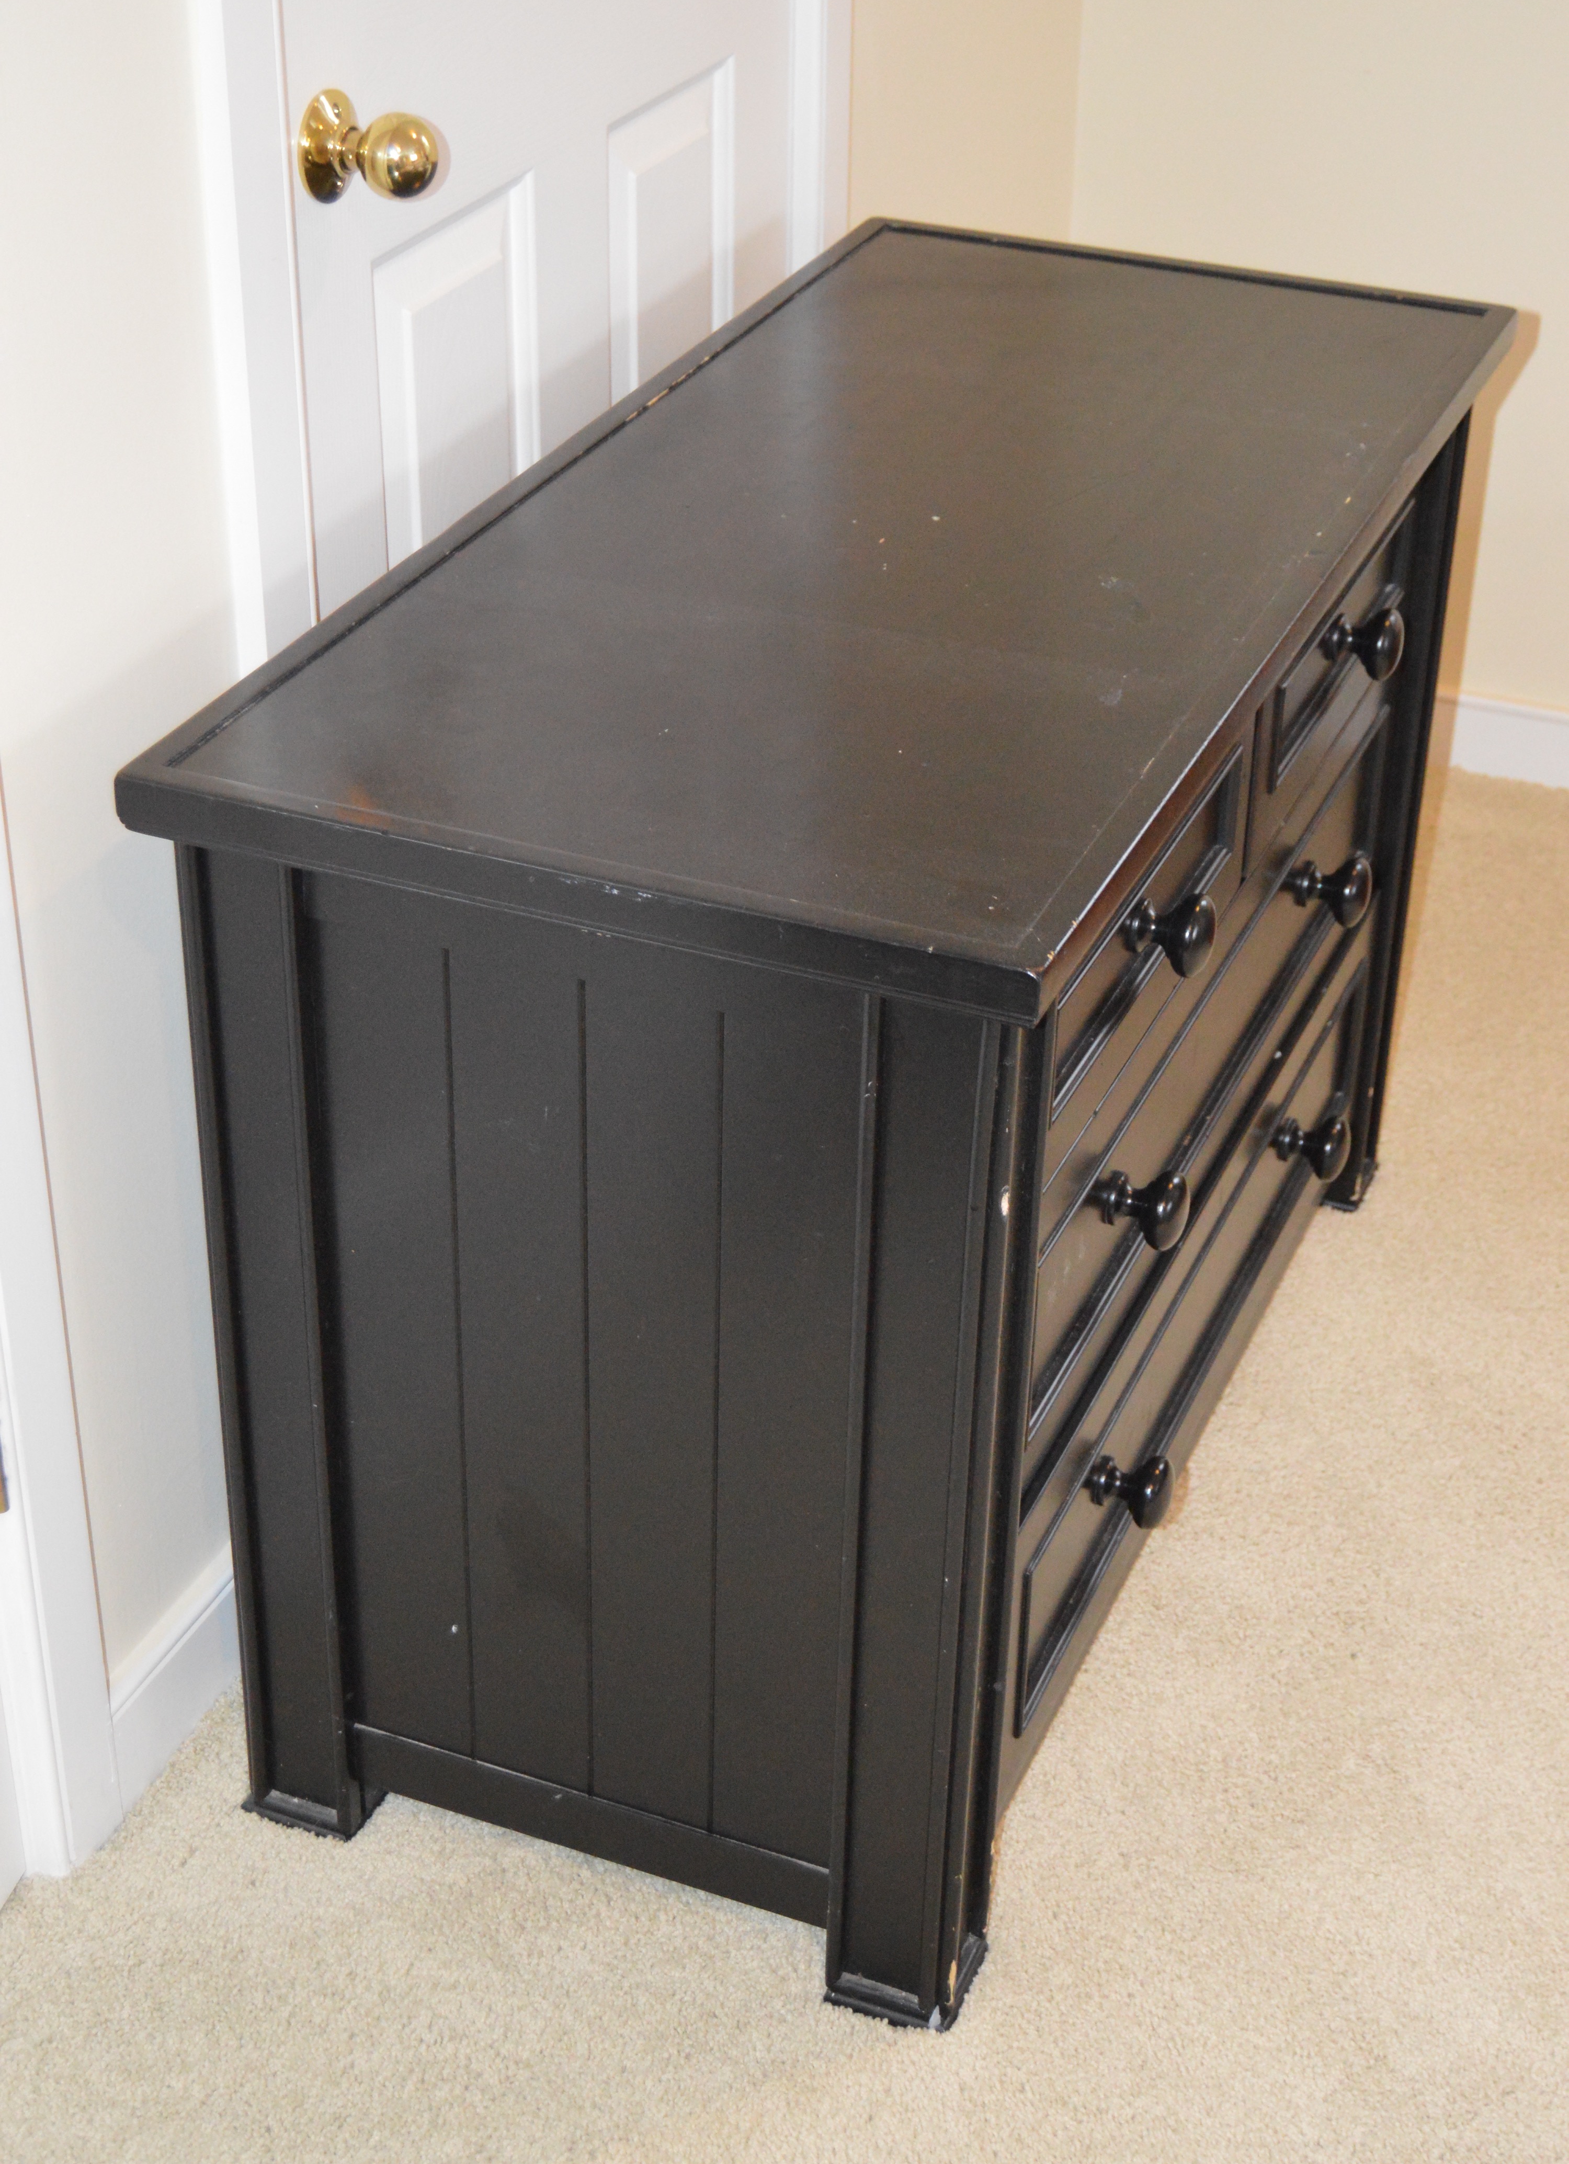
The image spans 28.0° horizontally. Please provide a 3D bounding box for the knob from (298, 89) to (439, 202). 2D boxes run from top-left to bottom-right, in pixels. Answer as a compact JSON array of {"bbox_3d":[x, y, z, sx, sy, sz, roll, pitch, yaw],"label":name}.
[{"bbox_3d":[-0.232,-0.534,1.809,0.068,0.064,0.064,13,33,18],"label":"knob"}]

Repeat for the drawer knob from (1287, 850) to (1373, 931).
[{"bbox_3d":[0.399,-0.138,2.270,0.047,0.051,0.051,13,33,18],"label":"drawer knob"}]

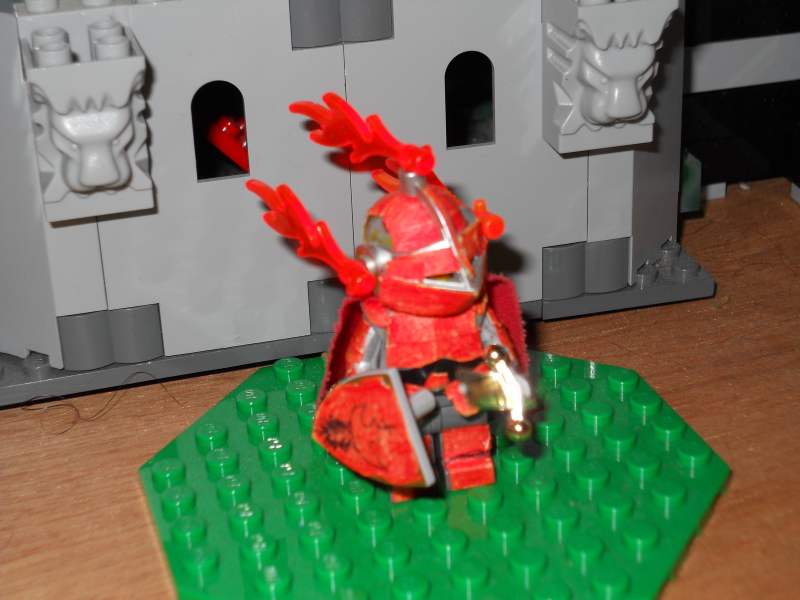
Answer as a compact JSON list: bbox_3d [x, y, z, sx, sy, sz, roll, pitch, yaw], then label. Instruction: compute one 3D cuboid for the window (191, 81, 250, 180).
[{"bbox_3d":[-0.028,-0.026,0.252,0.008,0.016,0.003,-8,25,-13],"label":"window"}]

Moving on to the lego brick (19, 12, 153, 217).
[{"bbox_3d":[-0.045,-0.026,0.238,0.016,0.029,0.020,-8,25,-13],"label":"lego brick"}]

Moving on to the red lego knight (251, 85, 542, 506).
[{"bbox_3d":[0.002,0.002,0.221,0.037,0.056,0.029,-10,27,-15],"label":"red lego knight"}]

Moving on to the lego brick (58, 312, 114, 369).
[{"bbox_3d":[-0.050,0.005,0.262,0.008,0.010,0.008,-8,25,-13],"label":"lego brick"}]

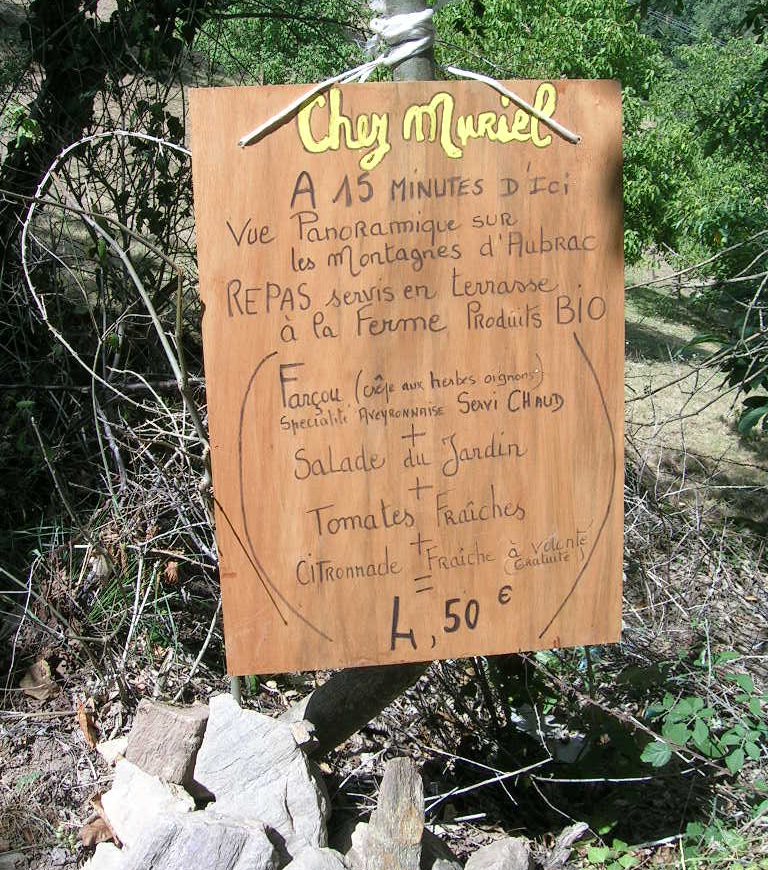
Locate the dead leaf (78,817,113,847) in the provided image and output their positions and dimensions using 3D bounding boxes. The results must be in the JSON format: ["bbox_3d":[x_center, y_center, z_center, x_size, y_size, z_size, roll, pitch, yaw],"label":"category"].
[{"bbox_3d":[-0.411,0.568,1.480,0.053,0.028,0.039,-1,13,0],"label":"dead leaf"}]

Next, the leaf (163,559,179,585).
[{"bbox_3d":[-0.412,0.266,2.000,0.033,0.045,0.030,-1,13,0],"label":"leaf"}]

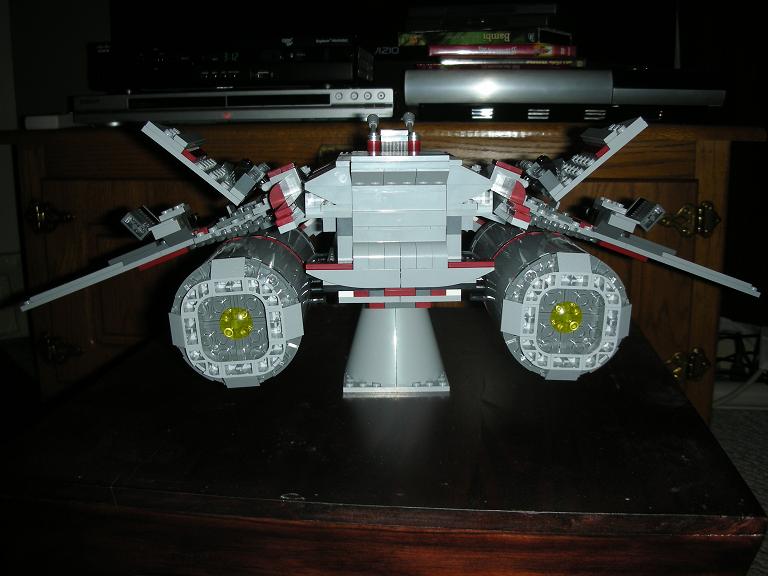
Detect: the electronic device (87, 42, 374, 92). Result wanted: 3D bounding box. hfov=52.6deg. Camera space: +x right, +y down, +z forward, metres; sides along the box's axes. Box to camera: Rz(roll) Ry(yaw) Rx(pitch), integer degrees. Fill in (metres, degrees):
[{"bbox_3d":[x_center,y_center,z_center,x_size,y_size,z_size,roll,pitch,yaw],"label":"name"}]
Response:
[{"bbox_3d":[-0.204,-0.342,1.203,0.380,0.070,0.320,1,13,8],"label":"electronic device"}]

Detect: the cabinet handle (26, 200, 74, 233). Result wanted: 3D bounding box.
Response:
[{"bbox_3d":[-0.420,-0.088,0.970,0.064,0.040,0.013,1,13,6],"label":"cabinet handle"}]

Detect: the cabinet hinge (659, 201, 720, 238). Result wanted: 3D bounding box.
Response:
[{"bbox_3d":[0.350,-0.077,0.884,0.069,0.044,0.013,1,13,6],"label":"cabinet hinge"}]

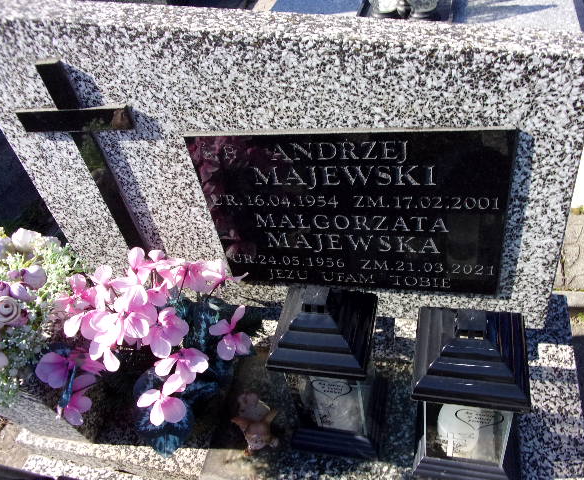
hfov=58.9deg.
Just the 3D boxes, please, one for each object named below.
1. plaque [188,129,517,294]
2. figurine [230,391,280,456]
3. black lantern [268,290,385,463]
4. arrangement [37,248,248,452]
[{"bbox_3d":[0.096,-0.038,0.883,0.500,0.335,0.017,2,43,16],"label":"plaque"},{"bbox_3d":[-0.062,0.311,0.878,0.071,0.100,0.062,-8,42,5],"label":"figurine"},{"bbox_3d":[0.061,0.193,0.812,0.144,0.318,0.144,2,44,16],"label":"black lantern"},{"bbox_3d":[-0.213,0.172,0.887,0.330,0.340,0.300,2,44,16],"label":"arrangement"}]

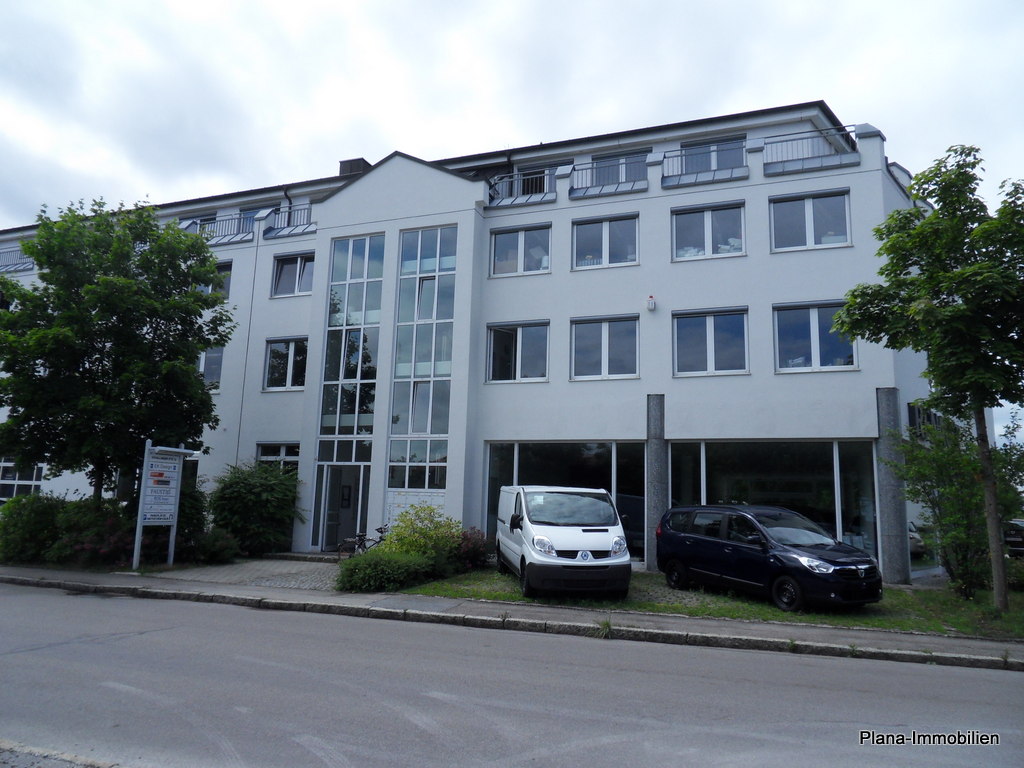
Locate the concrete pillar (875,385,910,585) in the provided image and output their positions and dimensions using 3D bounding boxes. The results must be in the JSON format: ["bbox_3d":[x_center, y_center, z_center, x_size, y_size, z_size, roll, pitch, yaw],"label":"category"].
[{"bbox_3d":[9.239,2.456,17.316,0.540,4.723,0.540,-2,-11,20],"label":"concrete pillar"}]

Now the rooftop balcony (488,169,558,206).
[{"bbox_3d":[0.531,-5.960,22.531,2.282,1.328,1.400,-2,-11,20],"label":"rooftop balcony"}]

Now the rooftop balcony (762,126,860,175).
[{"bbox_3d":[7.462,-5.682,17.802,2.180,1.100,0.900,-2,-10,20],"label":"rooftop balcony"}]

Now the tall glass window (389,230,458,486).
[{"bbox_3d":[-2.700,-0.845,21.662,1.980,8.180,0.200,-2,-11,20],"label":"tall glass window"}]

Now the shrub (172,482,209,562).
[{"bbox_3d":[-8.233,3.522,18.404,1.200,1.921,1.200,6,-10,-23],"label":"shrub"}]

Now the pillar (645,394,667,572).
[{"bbox_3d":[3.613,2.410,17.532,0.500,4.320,0.500,-2,-10,20],"label":"pillar"}]

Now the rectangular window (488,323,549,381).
[{"bbox_3d":[0.150,-0.851,19.304,1.830,1.700,0.170,-2,-10,20],"label":"rectangular window"}]

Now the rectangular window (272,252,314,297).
[{"bbox_3d":[-6.745,-3.445,22.319,1.830,1.480,0.170,-2,-10,20],"label":"rectangular window"}]

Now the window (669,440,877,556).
[{"bbox_3d":[6.592,3.051,18.187,5.070,3.240,0.200,-2,-11,20],"label":"window"}]

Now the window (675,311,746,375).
[{"bbox_3d":[5.376,-1.111,19.201,2.000,1.879,0.160,-2,-11,20],"label":"window"}]

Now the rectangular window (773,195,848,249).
[{"bbox_3d":[7.237,-3.938,17.221,1.830,1.480,0.170,-2,-10,20],"label":"rectangular window"}]

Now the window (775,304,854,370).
[{"bbox_3d":[7.826,-1.197,18.314,2.000,1.879,0.160,-2,-11,20],"label":"window"}]

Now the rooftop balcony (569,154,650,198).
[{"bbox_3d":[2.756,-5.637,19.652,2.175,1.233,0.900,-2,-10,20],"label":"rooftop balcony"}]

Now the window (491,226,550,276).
[{"bbox_3d":[0.269,-4.032,21.628,2.000,1.619,0.160,-2,-11,20],"label":"window"}]

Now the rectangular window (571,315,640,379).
[{"bbox_3d":[2.645,-1.014,20.189,2.000,1.879,0.160,-2,-11,20],"label":"rectangular window"}]

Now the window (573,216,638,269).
[{"bbox_3d":[2.495,-3.771,18.950,1.830,1.480,0.170,-2,-10,20],"label":"window"}]

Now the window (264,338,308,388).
[{"bbox_3d":[-6.817,-0.605,21.845,1.830,1.700,0.170,-2,-10,20],"label":"window"}]

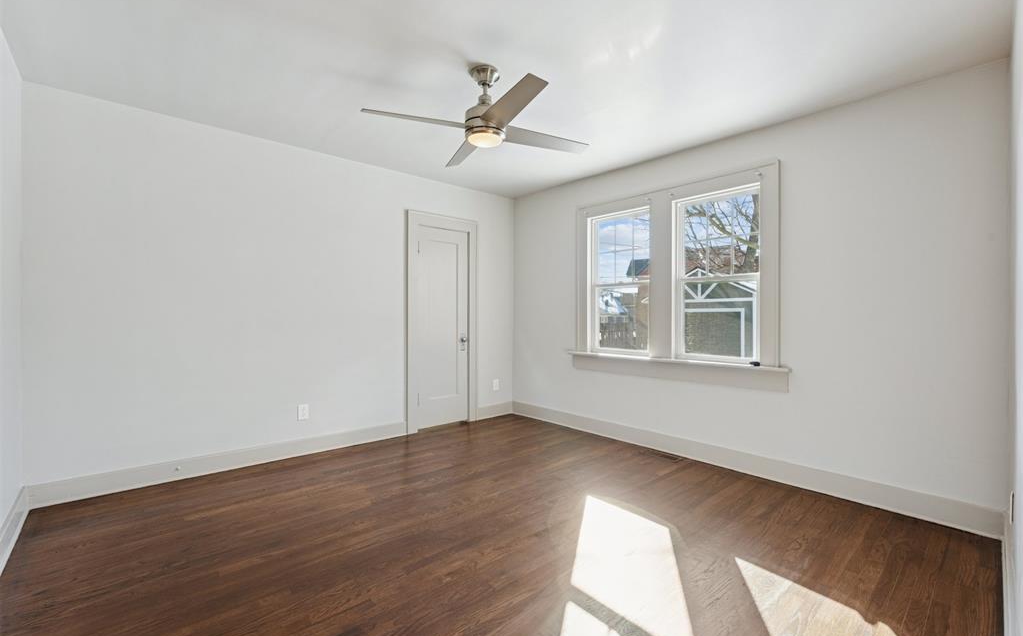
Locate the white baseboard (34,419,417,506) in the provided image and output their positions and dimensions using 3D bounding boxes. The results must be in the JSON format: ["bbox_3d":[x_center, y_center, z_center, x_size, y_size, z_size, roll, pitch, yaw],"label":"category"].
[{"bbox_3d":[-1.886,1.032,3.205,2.336,0.142,0.022,0,1,-40],"label":"white baseboard"}]

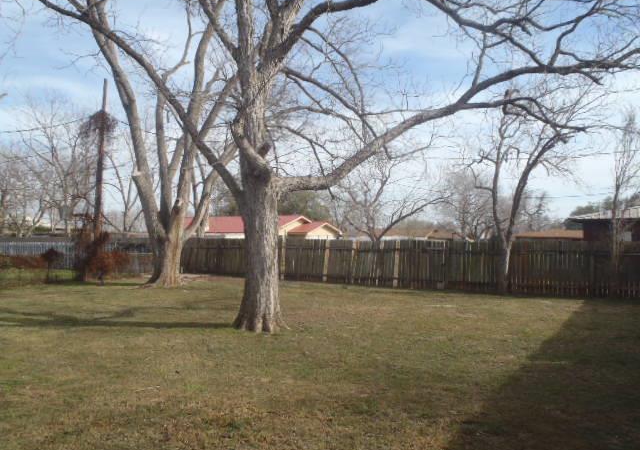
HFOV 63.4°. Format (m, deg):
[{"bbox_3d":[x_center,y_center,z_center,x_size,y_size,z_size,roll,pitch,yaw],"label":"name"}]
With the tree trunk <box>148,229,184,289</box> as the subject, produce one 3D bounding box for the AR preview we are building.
[{"bbox_3d":[-5.871,1.205,19.800,1.360,2.270,1.200,0,-1,0],"label":"tree trunk"}]

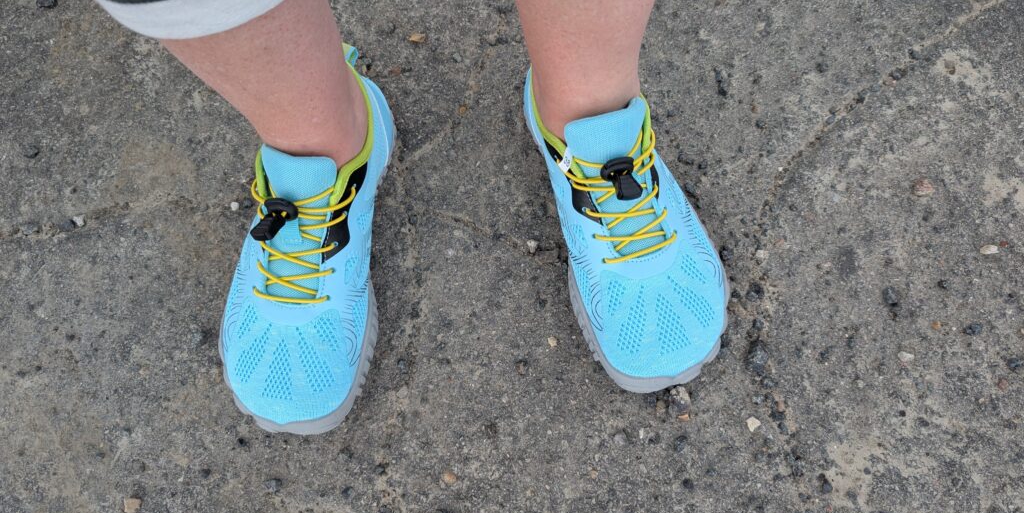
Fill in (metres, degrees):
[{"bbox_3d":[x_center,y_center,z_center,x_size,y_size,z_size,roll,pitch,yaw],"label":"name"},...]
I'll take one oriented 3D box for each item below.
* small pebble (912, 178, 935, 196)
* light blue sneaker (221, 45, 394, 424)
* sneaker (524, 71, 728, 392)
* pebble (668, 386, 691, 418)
[{"bbox_3d":[0.298,-0.050,0.515,0.017,0.008,0.015,0,70,0],"label":"small pebble"},{"bbox_3d":[-0.131,-0.018,0.462,0.103,0.090,0.258,4,70,2],"label":"light blue sneaker"},{"bbox_3d":[0.071,-0.040,0.469,0.103,0.090,0.258,-15,71,-5],"label":"sneaker"},{"bbox_3d":[0.109,0.094,0.461,0.015,0.013,0.021,0,70,0],"label":"pebble"}]

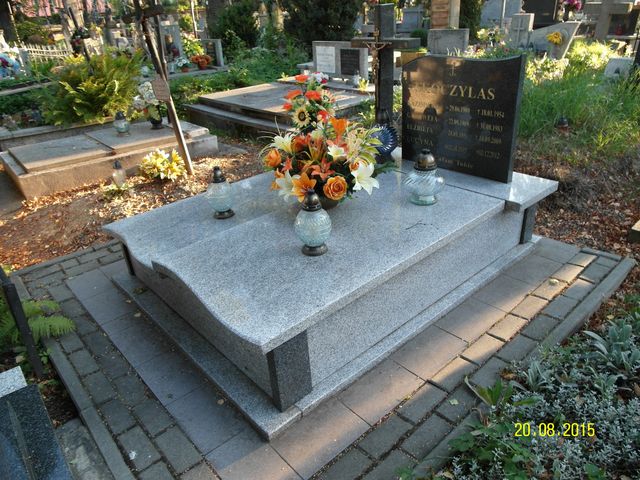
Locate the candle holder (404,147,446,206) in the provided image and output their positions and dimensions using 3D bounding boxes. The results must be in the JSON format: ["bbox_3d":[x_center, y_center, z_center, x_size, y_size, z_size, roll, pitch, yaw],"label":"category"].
[{"bbox_3d":[0.530,-0.321,2.232,0.200,0.269,0.200,-3,27,2],"label":"candle holder"}]

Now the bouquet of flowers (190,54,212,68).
[{"bbox_3d":[-2.991,-4.493,11.200,0.490,0.370,0.460,-10,27,-11],"label":"bouquet of flowers"}]

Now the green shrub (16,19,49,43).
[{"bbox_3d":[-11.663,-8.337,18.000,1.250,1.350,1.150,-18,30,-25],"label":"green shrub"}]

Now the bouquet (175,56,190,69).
[{"bbox_3d":[-3.130,-4.030,10.100,0.360,0.310,0.360,-25,34,-35],"label":"bouquet"}]

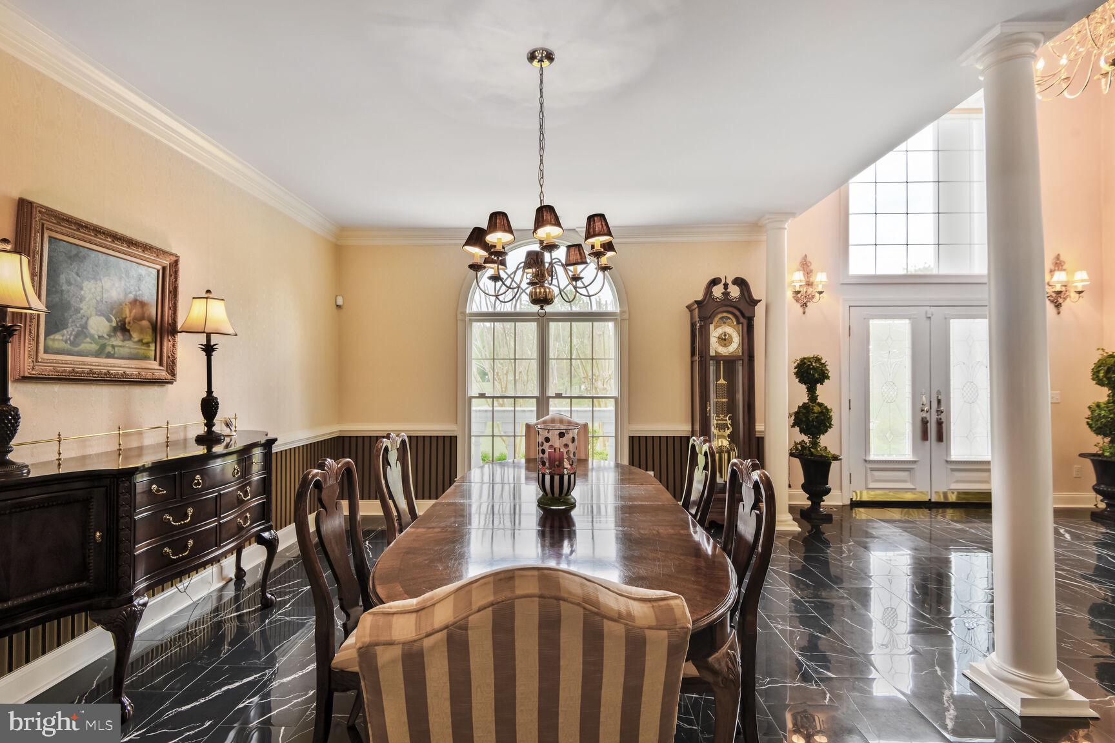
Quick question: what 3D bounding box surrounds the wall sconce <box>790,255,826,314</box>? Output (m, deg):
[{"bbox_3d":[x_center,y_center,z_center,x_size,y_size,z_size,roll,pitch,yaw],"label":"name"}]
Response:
[{"bbox_3d":[2.609,-0.917,5.077,0.370,0.630,0.190,0,-1,1],"label":"wall sconce"}]

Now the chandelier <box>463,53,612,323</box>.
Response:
[{"bbox_3d":[-0.071,-0.815,2.161,0.680,1.140,0.720,0,-1,1],"label":"chandelier"}]

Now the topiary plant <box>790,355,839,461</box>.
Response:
[{"bbox_3d":[2.404,0.331,4.652,0.450,0.953,0.450,0,-1,1],"label":"topiary plant"}]

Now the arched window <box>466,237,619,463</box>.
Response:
[{"bbox_3d":[-0.146,-0.126,4.776,1.550,2.290,0.120,0,-1,1],"label":"arched window"}]

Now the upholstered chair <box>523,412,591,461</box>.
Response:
[{"bbox_3d":[-0.007,0.847,3.562,0.530,1.050,0.640,0,-1,1],"label":"upholstered chair"}]

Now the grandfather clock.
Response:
[{"bbox_3d":[1.524,0.268,4.567,0.600,2.230,0.350,0,-1,1],"label":"grandfather clock"}]

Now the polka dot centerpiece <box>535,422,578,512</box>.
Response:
[{"bbox_3d":[-0.002,0.415,2.190,0.190,0.341,0.190,0,-1,1],"label":"polka dot centerpiece"}]

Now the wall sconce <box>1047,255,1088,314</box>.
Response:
[{"bbox_3d":[5.168,-0.911,5.018,0.390,0.630,0.220,0,-1,1],"label":"wall sconce"}]

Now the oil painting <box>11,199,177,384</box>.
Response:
[{"bbox_3d":[-2.140,-0.322,2.374,0.075,0.725,0.765,0,-1,1],"label":"oil painting"}]

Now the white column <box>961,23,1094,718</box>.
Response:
[{"bbox_3d":[1.961,-0.025,2.103,0.305,2.740,0.305,0,-1,1],"label":"white column"}]

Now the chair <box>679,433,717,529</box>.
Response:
[{"bbox_3d":[0.417,0.831,2.263,0.550,1.055,0.510,0,-1,1],"label":"chair"}]

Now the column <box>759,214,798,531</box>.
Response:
[{"bbox_3d":[1.940,0.006,4.440,0.300,2.740,0.300,0,-1,1],"label":"column"}]

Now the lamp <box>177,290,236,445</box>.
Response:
[{"bbox_3d":[-1.875,-0.027,2.679,0.205,0.830,0.205,0,-1,17],"label":"lamp"}]

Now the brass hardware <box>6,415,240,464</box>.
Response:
[{"bbox_3d":[-2.130,0.326,2.481,0.035,0.120,1.620,0,-1,1],"label":"brass hardware"}]

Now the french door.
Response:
[{"bbox_3d":[3.877,0.334,5.158,1.650,2.040,0.080,0,-1,1],"label":"french door"}]

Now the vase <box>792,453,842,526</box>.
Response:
[{"bbox_3d":[2.430,1.079,4.610,0.430,0.610,0.430,0,-1,1],"label":"vase"}]

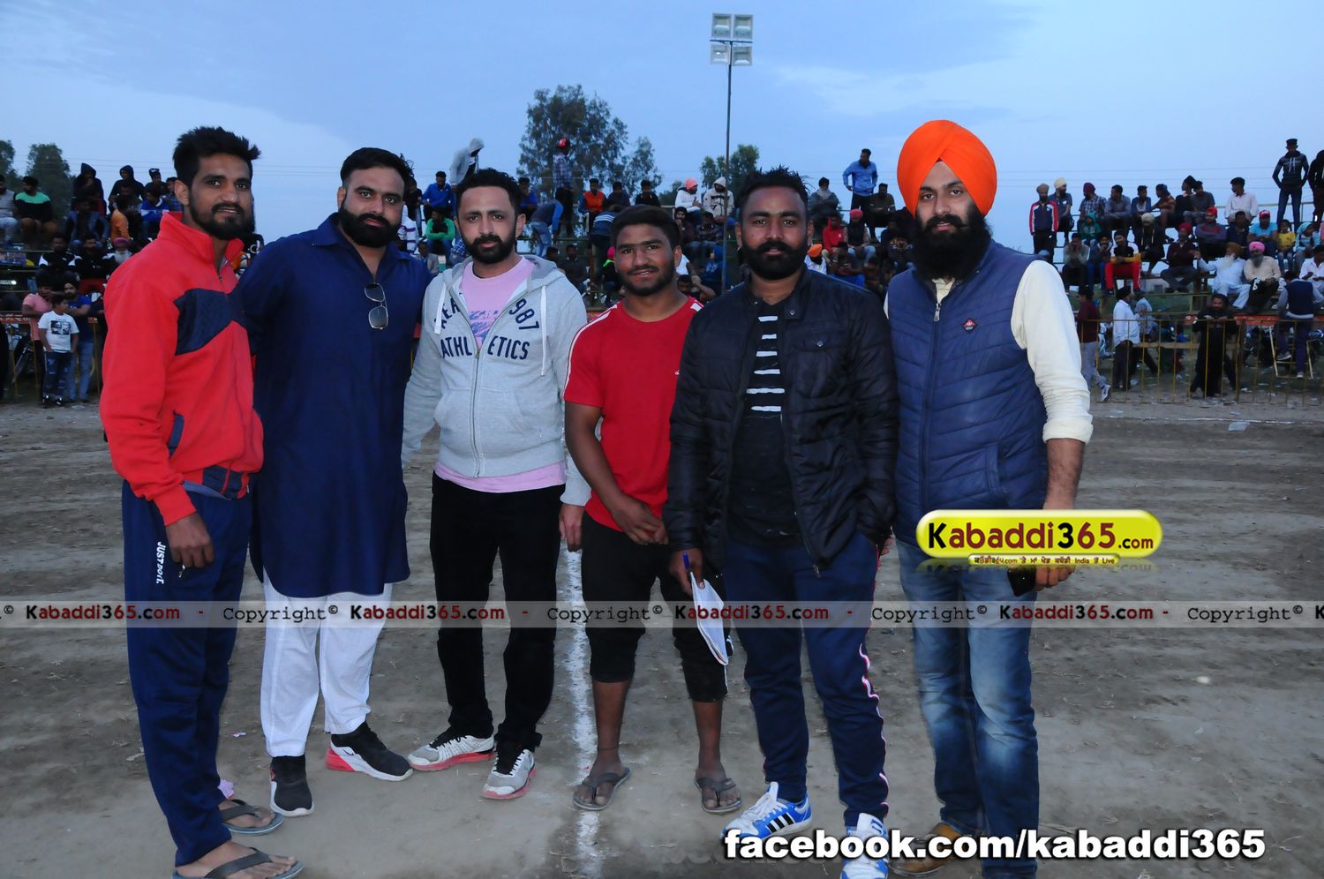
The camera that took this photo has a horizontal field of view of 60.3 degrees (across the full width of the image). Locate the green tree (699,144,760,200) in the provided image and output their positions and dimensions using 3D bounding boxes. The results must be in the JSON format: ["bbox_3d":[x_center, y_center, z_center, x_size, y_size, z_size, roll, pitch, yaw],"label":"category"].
[{"bbox_3d":[2.737,-7.938,46.452,3.200,8.040,3.200,0,6,0],"label":"green tree"}]

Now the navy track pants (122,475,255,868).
[{"bbox_3d":[-1.135,0.519,2.772,0.310,0.930,0.420,1,6,10],"label":"navy track pants"}]

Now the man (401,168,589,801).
[{"bbox_3d":[-0.480,0.115,3.201,0.560,1.720,0.420,2,6,14],"label":"man"}]

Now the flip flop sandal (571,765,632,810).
[{"bbox_3d":[-0.158,0.962,3.221,0.105,0.060,0.260,2,7,15],"label":"flip flop sandal"}]

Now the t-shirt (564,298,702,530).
[{"bbox_3d":[-0.027,-0.068,3.130,0.470,0.635,0.270,0,6,0],"label":"t-shirt"}]

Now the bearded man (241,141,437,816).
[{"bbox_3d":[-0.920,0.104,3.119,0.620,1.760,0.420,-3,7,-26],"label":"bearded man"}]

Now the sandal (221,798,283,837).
[{"bbox_3d":[-1.147,0.987,3.000,0.290,0.065,0.110,0,6,-4],"label":"sandal"}]

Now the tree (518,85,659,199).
[{"bbox_3d":[-2.858,-8.738,44.565,5.600,10.050,5.600,0,6,0],"label":"tree"}]

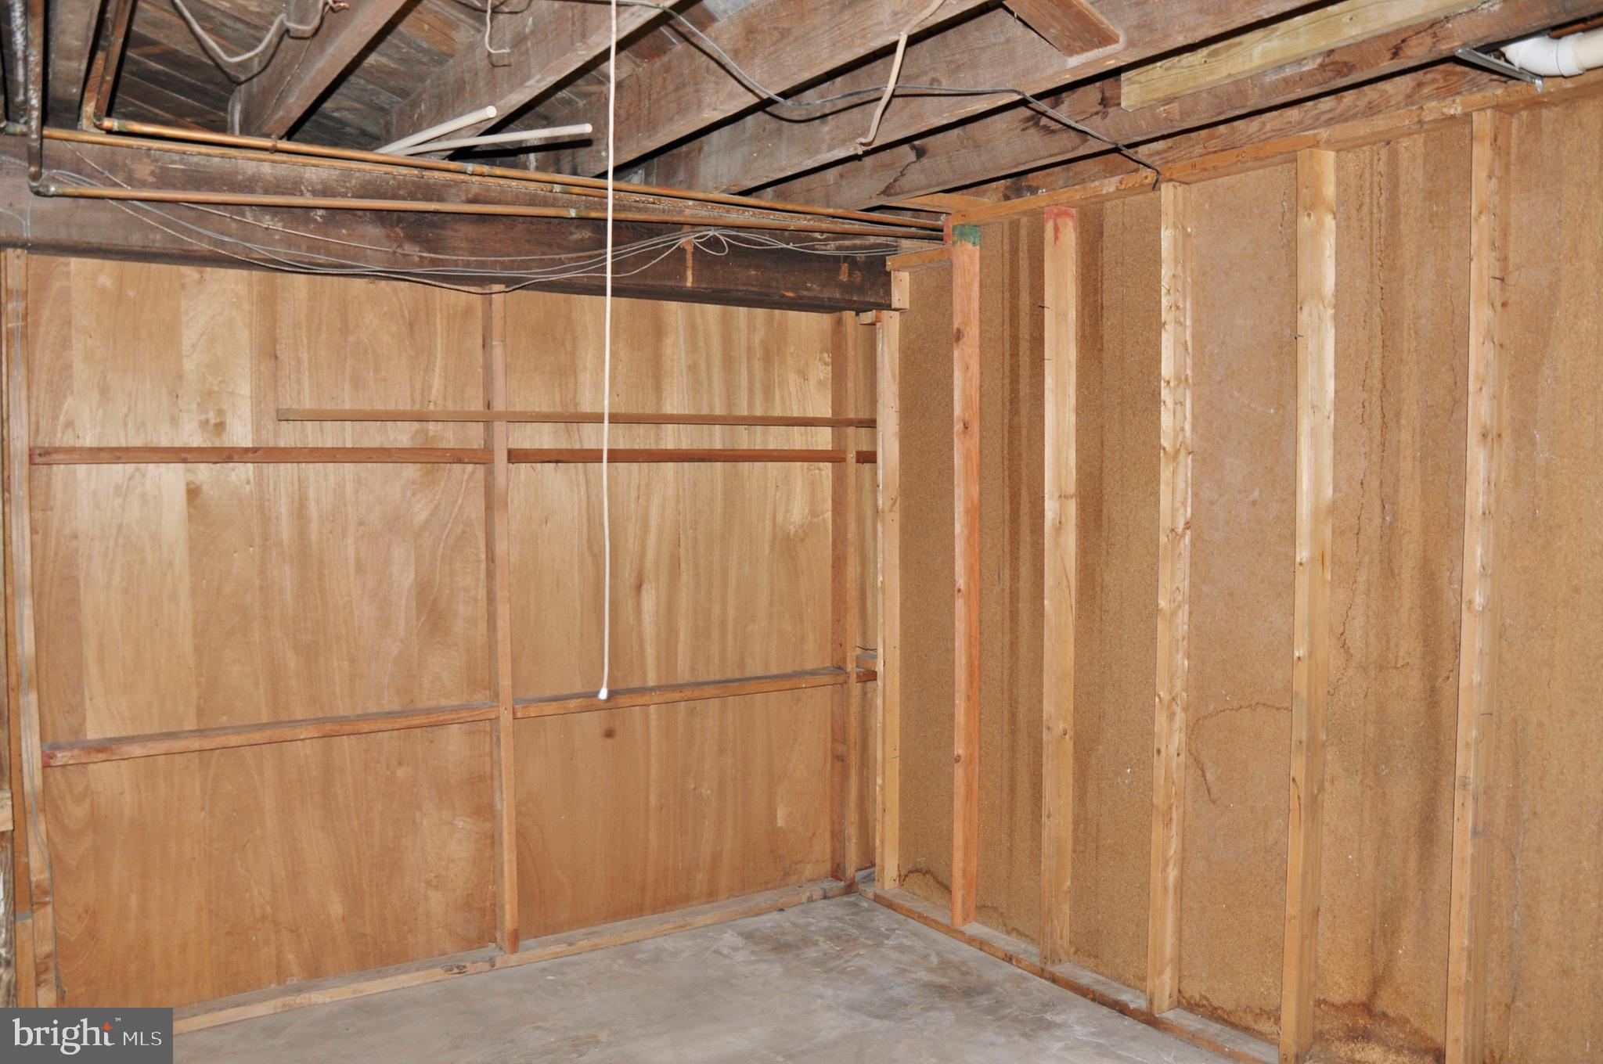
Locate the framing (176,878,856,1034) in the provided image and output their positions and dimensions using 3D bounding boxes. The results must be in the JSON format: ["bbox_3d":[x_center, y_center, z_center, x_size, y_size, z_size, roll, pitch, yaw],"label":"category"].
[{"bbox_3d":[-0.845,1.380,3.994,2.409,0.038,0.093,-2,4,-29],"label":"framing"}]

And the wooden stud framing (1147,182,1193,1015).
[{"bbox_3d":[1.051,0.204,3.419,0.090,2.361,0.038,-3,4,-37],"label":"wooden stud framing"}]

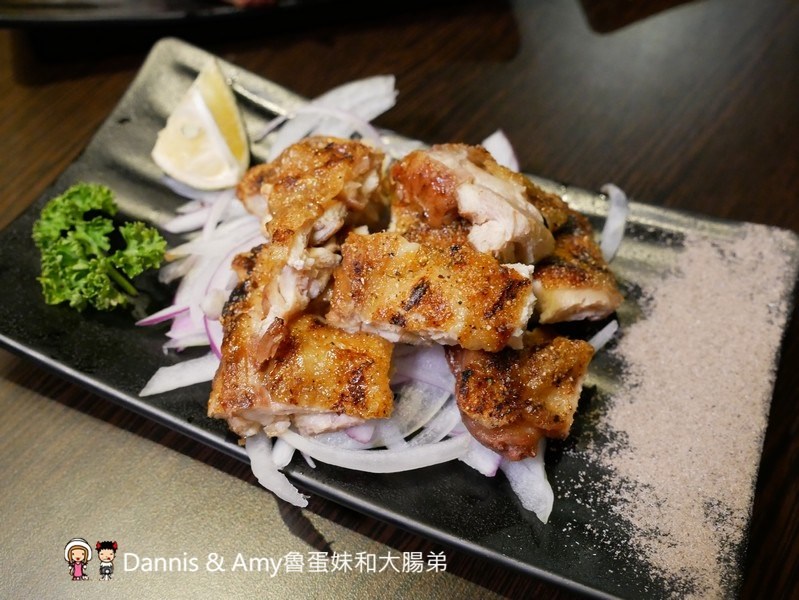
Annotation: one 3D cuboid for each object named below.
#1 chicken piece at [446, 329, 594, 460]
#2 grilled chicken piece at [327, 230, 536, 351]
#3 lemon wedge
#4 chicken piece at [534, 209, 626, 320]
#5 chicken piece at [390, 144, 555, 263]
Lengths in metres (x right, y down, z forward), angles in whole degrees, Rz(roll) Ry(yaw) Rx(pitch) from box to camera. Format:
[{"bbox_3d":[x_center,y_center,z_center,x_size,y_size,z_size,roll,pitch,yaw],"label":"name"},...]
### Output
[{"bbox_3d":[0.043,0.032,0.293,0.043,0.024,0.040,9,54,5],"label":"chicken piece"},{"bbox_3d":[0.012,-0.003,0.297,0.068,0.019,0.035,10,62,6],"label":"grilled chicken piece"},{"bbox_3d":[-0.086,-0.075,0.364,0.038,0.030,0.052,-11,55,-9],"label":"lemon wedge"},{"bbox_3d":[0.067,-0.015,0.327,0.034,0.021,0.042,-12,55,-9],"label":"chicken piece"},{"bbox_3d":[0.028,-0.036,0.324,0.056,0.030,0.034,25,58,16],"label":"chicken piece"}]

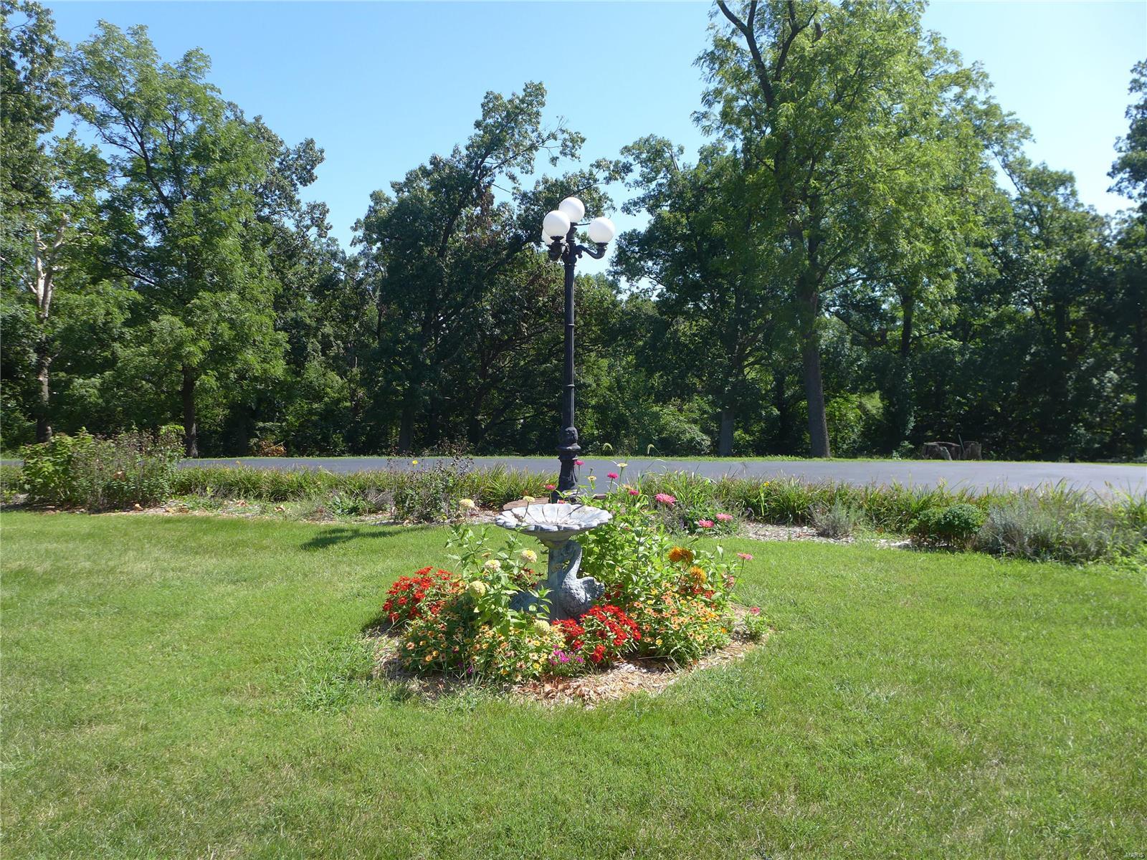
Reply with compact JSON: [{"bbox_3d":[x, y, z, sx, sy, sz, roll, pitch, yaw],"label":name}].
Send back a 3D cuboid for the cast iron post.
[{"bbox_3d":[0.023,-0.588,7.513,0.536,2.692,0.616,1,5,0],"label":"cast iron post"}]

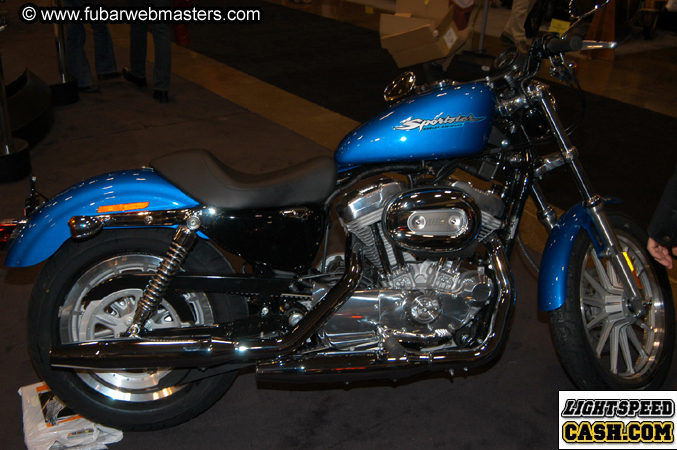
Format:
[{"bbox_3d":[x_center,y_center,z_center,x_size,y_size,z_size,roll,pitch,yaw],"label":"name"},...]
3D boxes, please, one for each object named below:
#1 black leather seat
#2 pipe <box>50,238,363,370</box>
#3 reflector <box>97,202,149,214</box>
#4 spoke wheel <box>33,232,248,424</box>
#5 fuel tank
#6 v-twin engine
[{"bbox_3d":[-0.276,-0.141,1.980,0.535,0.170,0.280,-1,10,-6],"label":"black leather seat"},{"bbox_3d":[-0.354,0.222,1.853,0.840,0.345,0.160,-1,10,-6],"label":"pipe"},{"bbox_3d":[-0.591,-0.046,1.861,0.142,0.020,0.010,-5,10,-6],"label":"reflector"},{"bbox_3d":[-0.587,0.300,2.019,0.646,0.646,0.150,-1,10,-6],"label":"spoke wheel"},{"bbox_3d":[0.225,-0.302,2.010,0.475,0.230,0.275,-1,10,-6],"label":"fuel tank"},{"bbox_3d":[0.209,0.116,2.056,0.570,0.515,0.390,-1,9,-7],"label":"v-twin engine"}]

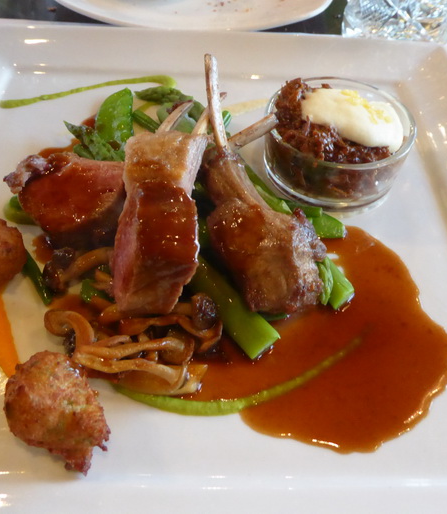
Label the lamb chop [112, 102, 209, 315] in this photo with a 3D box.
[{"bbox_3d":[-0.025,-0.019,0.215,0.035,0.035,0.092,8,73,4],"label":"lamb chop"}]

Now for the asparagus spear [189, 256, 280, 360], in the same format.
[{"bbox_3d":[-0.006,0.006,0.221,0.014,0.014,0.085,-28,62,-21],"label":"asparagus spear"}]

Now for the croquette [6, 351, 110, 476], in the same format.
[{"bbox_3d":[-0.058,0.052,0.177,0.034,0.030,0.042,-17,55,-15],"label":"croquette"}]

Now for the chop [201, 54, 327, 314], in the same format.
[{"bbox_3d":[0.015,-0.035,0.229,0.045,0.032,0.122,-9,73,-18],"label":"chop"}]

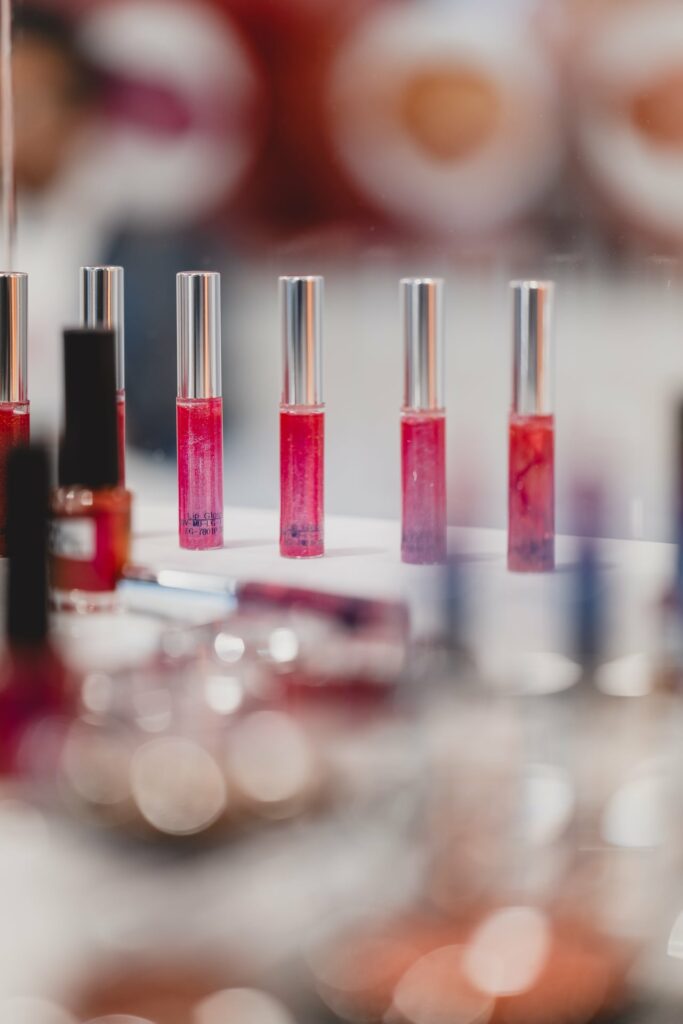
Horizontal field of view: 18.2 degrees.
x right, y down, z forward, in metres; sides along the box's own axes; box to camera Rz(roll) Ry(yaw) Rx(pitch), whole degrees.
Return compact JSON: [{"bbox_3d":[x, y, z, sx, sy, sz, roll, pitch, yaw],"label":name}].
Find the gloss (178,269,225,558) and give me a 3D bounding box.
[{"bbox_3d":[-0.048,-0.035,0.730,0.015,0.094,0.015,-2,10,-14],"label":"gloss"}]

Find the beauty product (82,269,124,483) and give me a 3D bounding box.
[{"bbox_3d":[-0.083,-0.039,0.752,0.015,0.094,0.015,-1,9,-6],"label":"beauty product"}]

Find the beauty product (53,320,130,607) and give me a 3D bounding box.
[{"bbox_3d":[-0.076,-0.013,0.639,0.024,0.081,0.024,0,9,0],"label":"beauty product"}]

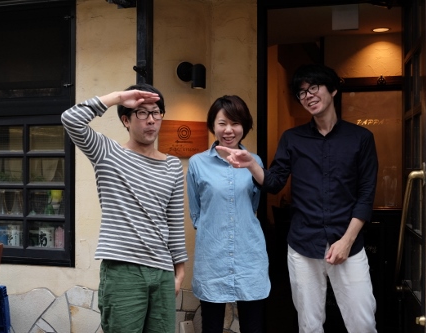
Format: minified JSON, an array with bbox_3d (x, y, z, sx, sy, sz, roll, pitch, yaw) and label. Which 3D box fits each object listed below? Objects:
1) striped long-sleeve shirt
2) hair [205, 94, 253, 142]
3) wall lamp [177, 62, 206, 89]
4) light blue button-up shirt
[{"bbox_3d":[-0.396,0.076,2.550,0.540,0.780,0.320,0,0,-14],"label":"striped long-sleeve shirt"},{"bbox_3d":[0.080,-0.232,2.720,0.215,0.225,0.225,0,0,5],"label":"hair"},{"bbox_3d":[-0.109,-0.493,3.100,0.115,0.150,0.165,0,0,-25],"label":"wall lamp"},{"bbox_3d":[0.074,0.269,2.730,0.390,0.765,0.270,0,0,0],"label":"light blue button-up shirt"}]

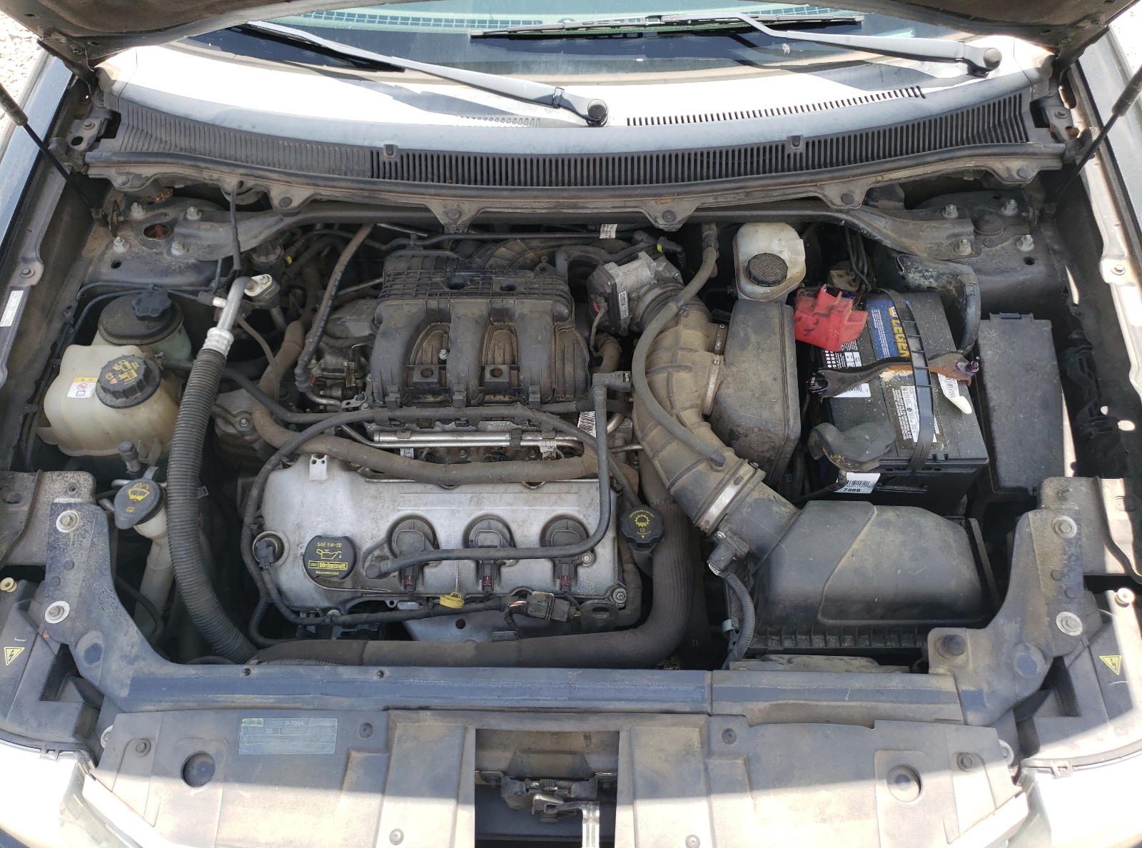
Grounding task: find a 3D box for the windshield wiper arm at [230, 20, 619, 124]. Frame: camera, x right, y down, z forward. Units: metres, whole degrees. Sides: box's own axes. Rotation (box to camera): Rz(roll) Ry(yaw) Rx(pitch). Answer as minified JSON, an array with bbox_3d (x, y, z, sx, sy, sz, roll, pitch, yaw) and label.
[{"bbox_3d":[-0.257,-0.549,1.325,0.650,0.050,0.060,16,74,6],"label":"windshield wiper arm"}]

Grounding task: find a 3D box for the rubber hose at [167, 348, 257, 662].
[{"bbox_3d":[-0.450,0.095,1.110,0.120,0.160,0.405,0,57,0],"label":"rubber hose"}]

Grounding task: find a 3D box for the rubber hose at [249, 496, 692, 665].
[{"bbox_3d":[-0.125,0.210,1.150,0.570,0.080,0.260,0,57,0],"label":"rubber hose"}]

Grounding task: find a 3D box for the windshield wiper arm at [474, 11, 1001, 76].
[{"bbox_3d":[0.259,-0.602,1.343,0.823,0.057,0.060,3,73,2],"label":"windshield wiper arm"}]

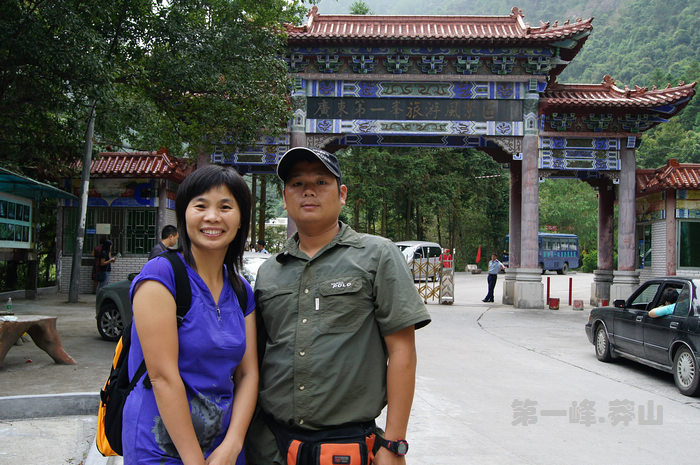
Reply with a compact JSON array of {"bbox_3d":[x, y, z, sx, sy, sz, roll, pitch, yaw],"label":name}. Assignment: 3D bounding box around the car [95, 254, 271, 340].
[{"bbox_3d":[-2.830,1.200,12.750,4.450,1.640,1.820,-1,-2,42],"label":"car"}]

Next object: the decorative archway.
[{"bbox_3d":[2.078,-2.526,22.830,16.000,9.680,4.500,1,-2,2],"label":"decorative archway"}]

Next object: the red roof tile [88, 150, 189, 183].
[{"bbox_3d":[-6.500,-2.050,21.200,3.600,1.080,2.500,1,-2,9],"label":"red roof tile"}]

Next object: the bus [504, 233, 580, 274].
[{"bbox_3d":[13.500,1.550,49.000,2.200,2.800,6.400,-1,-3,45],"label":"bus"}]

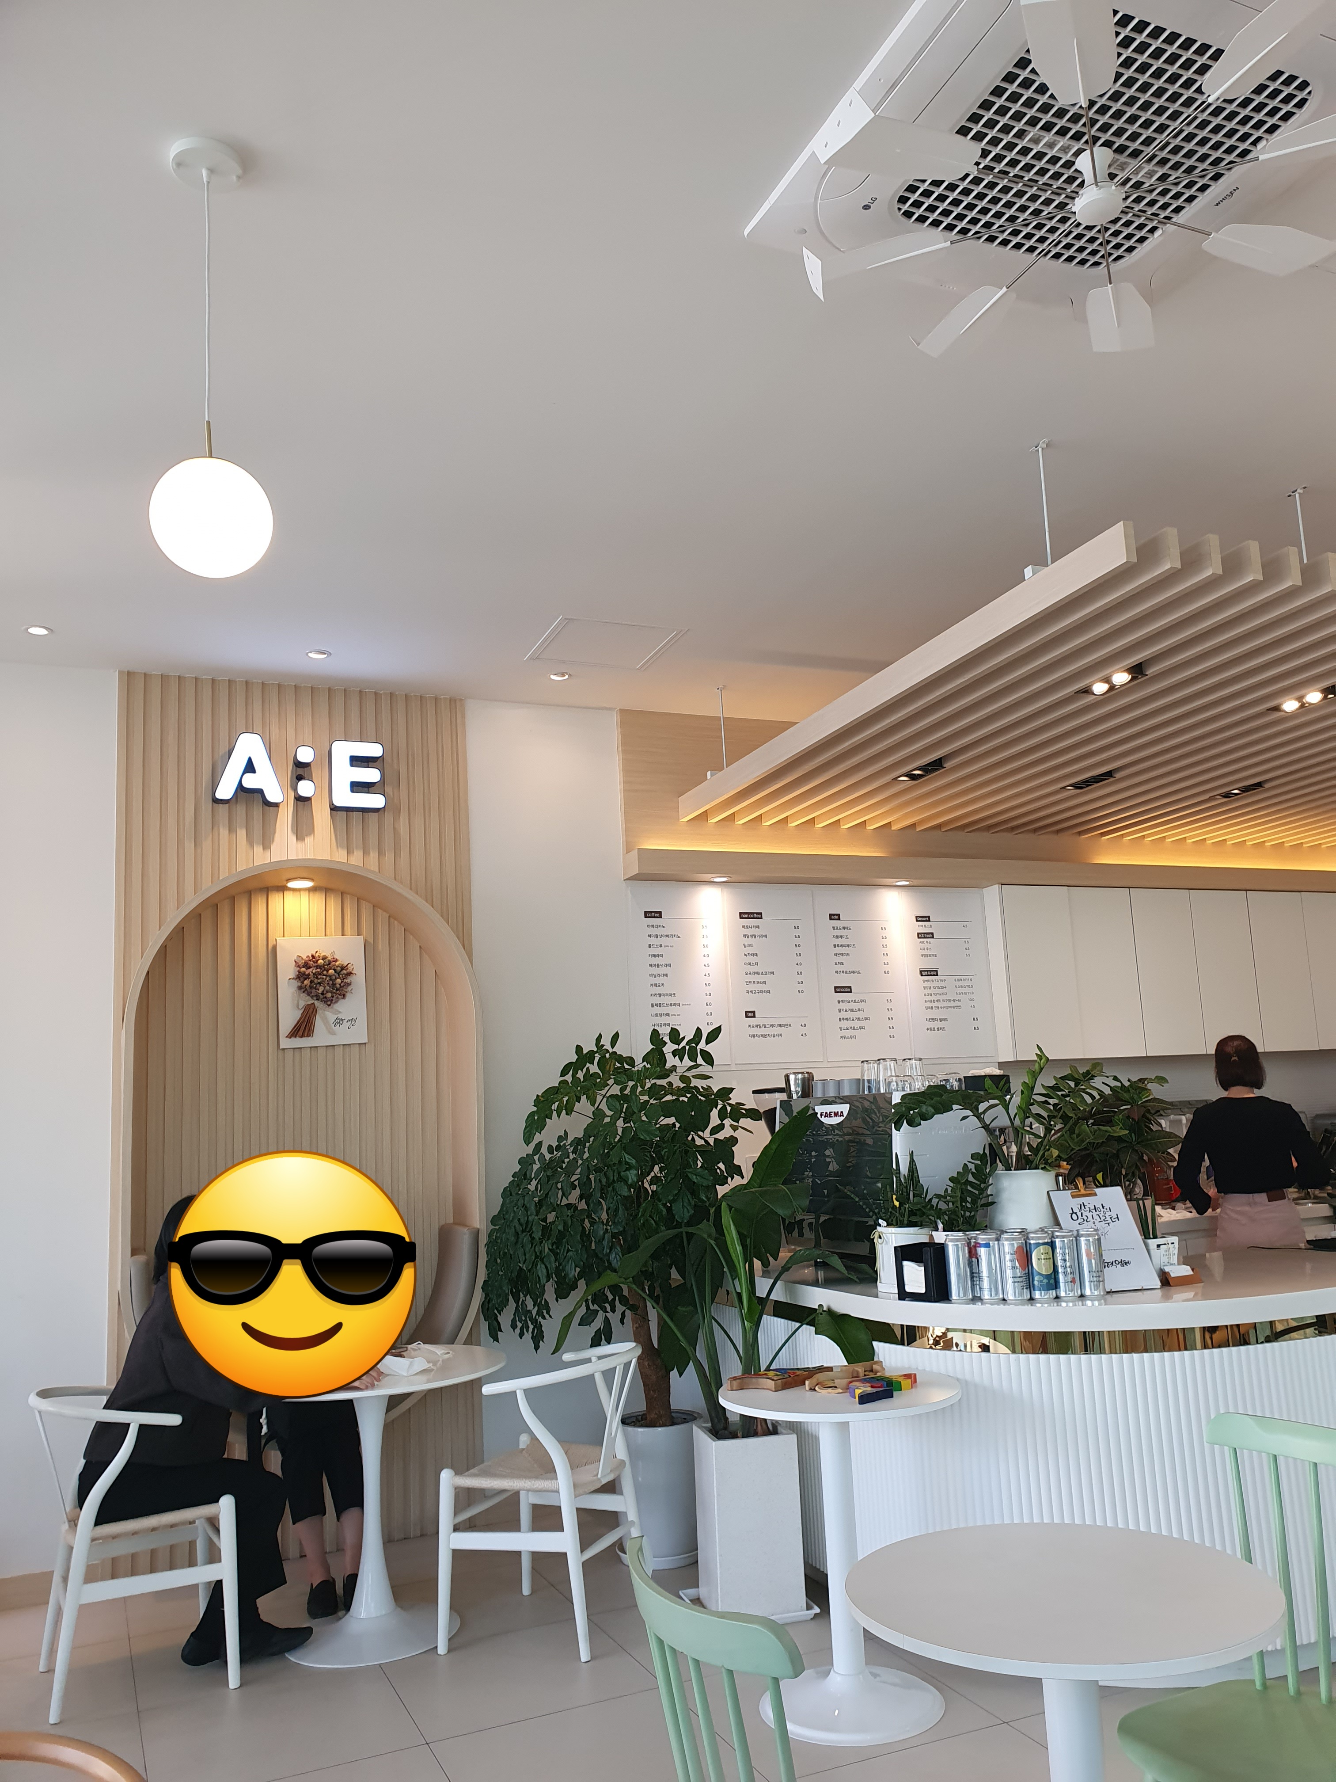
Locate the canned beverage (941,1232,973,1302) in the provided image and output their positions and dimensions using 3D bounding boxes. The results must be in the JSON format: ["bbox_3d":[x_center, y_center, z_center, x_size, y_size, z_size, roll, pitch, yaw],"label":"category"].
[{"bbox_3d":[0.751,0.969,3.457,0.066,0.168,0.066,-3,-9,0],"label":"canned beverage"}]

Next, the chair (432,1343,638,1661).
[{"bbox_3d":[-0.319,1.711,3.826,0.530,0.750,0.550,-7,-10,23],"label":"chair"}]

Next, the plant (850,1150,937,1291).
[{"bbox_3d":[0.609,0.898,3.643,0.220,0.380,0.210,-3,-9,0],"label":"plant"}]

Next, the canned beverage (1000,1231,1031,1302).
[{"bbox_3d":[0.883,0.953,3.405,0.066,0.168,0.066,-3,-9,0],"label":"canned beverage"}]

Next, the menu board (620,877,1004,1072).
[{"bbox_3d":[0.677,0.360,5.773,1.790,0.755,0.030,1,-11,-24],"label":"menu board"}]

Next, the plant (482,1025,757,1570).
[{"bbox_3d":[-0.152,1.343,4.571,0.900,1.730,0.850,-3,-9,0],"label":"plant"}]

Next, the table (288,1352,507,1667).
[{"bbox_3d":[-0.862,1.766,3.892,0.800,0.722,0.800,-3,-10,-1],"label":"table"}]

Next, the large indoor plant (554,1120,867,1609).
[{"bbox_3d":[0.148,1.429,4.130,0.930,1.390,0.800,-3,-9,0],"label":"large indoor plant"}]

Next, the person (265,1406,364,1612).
[{"bbox_3d":[-1.150,1.611,4.374,0.460,1.240,0.700,1,-10,-21],"label":"person"}]

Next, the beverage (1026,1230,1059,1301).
[{"bbox_3d":[0.954,0.949,3.402,0.066,0.168,0.066,-3,-9,0],"label":"beverage"}]

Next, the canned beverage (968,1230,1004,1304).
[{"bbox_3d":[0.815,0.958,3.410,0.066,0.168,0.066,-3,-9,0],"label":"canned beverage"}]

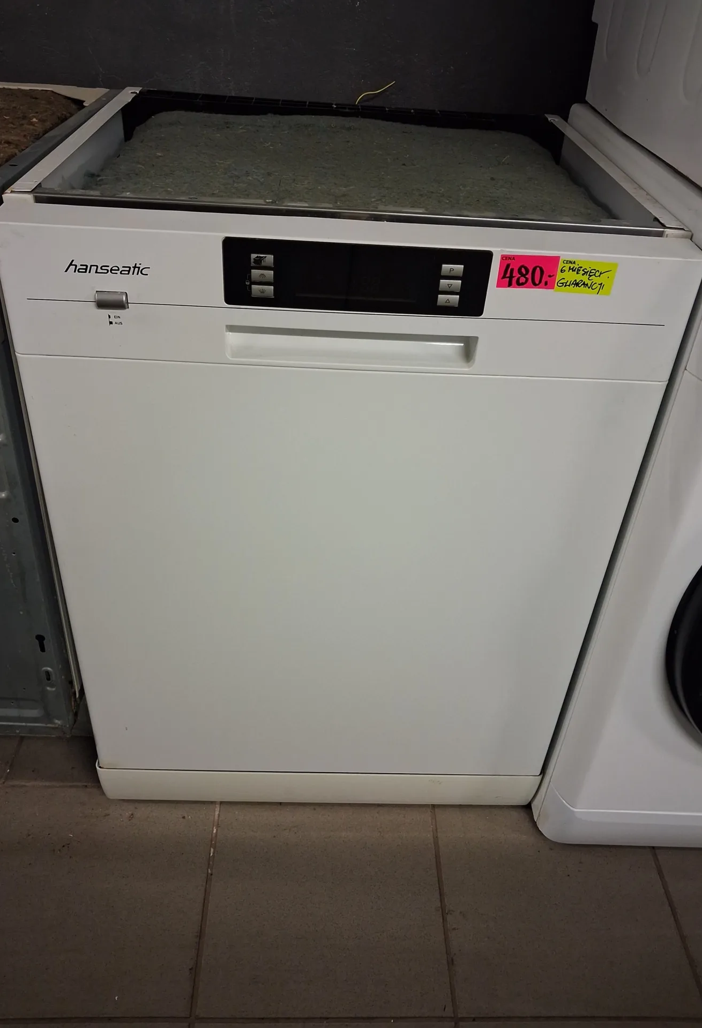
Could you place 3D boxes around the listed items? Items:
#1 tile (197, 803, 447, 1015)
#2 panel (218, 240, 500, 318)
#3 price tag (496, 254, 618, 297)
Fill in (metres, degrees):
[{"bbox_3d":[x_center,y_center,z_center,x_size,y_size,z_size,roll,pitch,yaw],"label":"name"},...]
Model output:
[{"bbox_3d":[-0.034,0.490,1.037,0.297,0.009,0.297,2,36,-3],"label":"tile"},{"bbox_3d":[0.005,-0.202,0.684,0.224,0.058,0.010,2,36,-3],"label":"panel"},{"bbox_3d":[0.176,-0.204,0.685,0.102,0.032,0.002,2,36,-3],"label":"price tag"}]

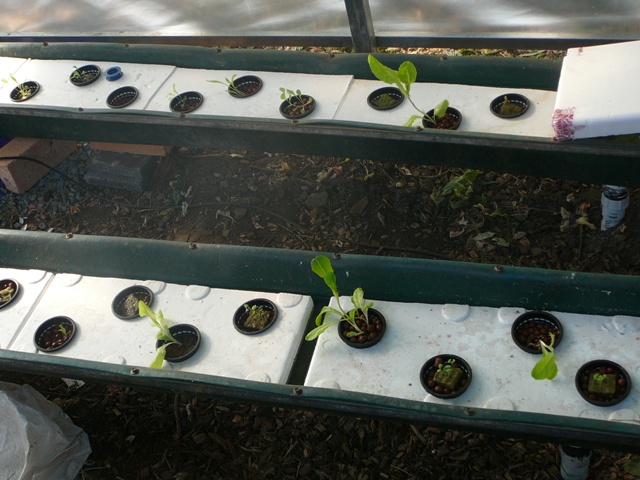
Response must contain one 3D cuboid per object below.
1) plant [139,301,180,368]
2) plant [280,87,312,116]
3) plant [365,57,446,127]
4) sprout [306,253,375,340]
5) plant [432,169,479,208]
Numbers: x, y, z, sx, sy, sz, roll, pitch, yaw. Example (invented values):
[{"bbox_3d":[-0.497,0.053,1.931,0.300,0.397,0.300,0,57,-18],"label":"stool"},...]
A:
[{"bbox_3d":[-0.256,0.149,1.387,0.066,0.083,0.090,-7,47,8],"label":"plant"},{"bbox_3d":[-0.046,-0.282,1.769,0.065,0.050,0.050,-7,47,8],"label":"plant"},{"bbox_3d":[0.168,-0.281,1.656,0.142,0.127,0.110,-7,47,8],"label":"plant"},{"bbox_3d":[0.025,0.088,1.344,0.110,0.112,0.100,-7,47,8],"label":"sprout"},{"bbox_3d":[0.293,-0.120,1.903,0.103,0.060,0.090,-7,47,8],"label":"plant"}]

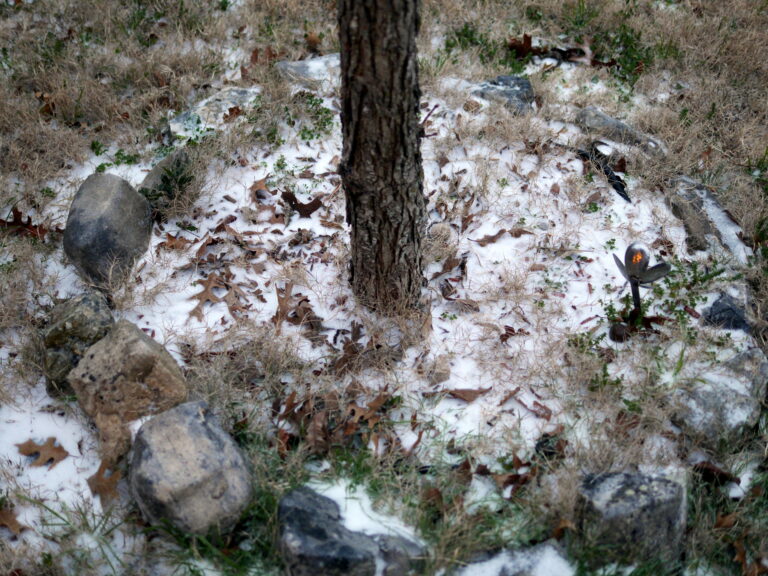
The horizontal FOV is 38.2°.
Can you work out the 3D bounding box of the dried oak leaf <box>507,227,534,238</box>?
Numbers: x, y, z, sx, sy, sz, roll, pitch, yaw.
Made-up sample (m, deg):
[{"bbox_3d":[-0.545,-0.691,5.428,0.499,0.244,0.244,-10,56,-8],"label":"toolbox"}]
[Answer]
[{"bbox_3d":[0.324,-0.131,2.617,0.057,0.013,0.030,-1,39,1],"label":"dried oak leaf"}]

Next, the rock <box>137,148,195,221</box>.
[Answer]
[{"bbox_3d":[-0.528,-0.252,2.692,0.145,0.140,0.140,-7,40,-7],"label":"rock"}]

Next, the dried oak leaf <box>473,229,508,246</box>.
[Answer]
[{"bbox_3d":[0.250,-0.119,2.603,0.080,0.015,0.030,-14,41,-15],"label":"dried oak leaf"}]

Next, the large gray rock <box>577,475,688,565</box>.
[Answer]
[{"bbox_3d":[0.420,0.396,1.903,0.155,0.115,0.110,-12,41,-13],"label":"large gray rock"}]

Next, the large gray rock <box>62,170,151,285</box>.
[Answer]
[{"bbox_3d":[-0.618,-0.130,2.487,0.185,0.215,0.180,-8,40,-9],"label":"large gray rock"}]

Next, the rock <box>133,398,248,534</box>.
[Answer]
[{"bbox_3d":[-0.344,0.319,1.972,0.195,0.170,0.195,-7,40,-7],"label":"rock"}]

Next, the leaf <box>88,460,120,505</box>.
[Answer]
[{"bbox_3d":[-0.512,0.355,2.028,0.065,0.030,0.085,0,44,0],"label":"leaf"}]

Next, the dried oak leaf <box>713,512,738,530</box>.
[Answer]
[{"bbox_3d":[0.605,0.413,1.964,0.050,0.025,0.040,-7,44,-7],"label":"dried oak leaf"}]

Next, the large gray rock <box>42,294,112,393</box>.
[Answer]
[{"bbox_3d":[-0.620,0.110,2.242,0.150,0.140,0.200,-7,44,-7],"label":"large gray rock"}]

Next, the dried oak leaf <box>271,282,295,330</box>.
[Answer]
[{"bbox_3d":[-0.217,0.039,2.370,0.055,0.030,0.125,0,44,0],"label":"dried oak leaf"}]

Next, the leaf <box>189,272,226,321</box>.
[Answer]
[{"bbox_3d":[-0.381,0.017,2.396,0.085,0.020,0.130,0,44,0],"label":"leaf"}]

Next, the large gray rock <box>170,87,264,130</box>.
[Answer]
[{"bbox_3d":[-0.433,-0.466,2.874,0.240,0.080,0.140,-11,45,-11],"label":"large gray rock"}]

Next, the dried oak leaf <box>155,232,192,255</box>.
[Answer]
[{"bbox_3d":[-0.492,-0.104,2.595,0.082,0.025,0.052,-7,40,-7],"label":"dried oak leaf"}]

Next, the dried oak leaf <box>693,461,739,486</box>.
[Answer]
[{"bbox_3d":[0.606,0.339,2.027,0.085,0.035,0.050,11,45,11],"label":"dried oak leaf"}]

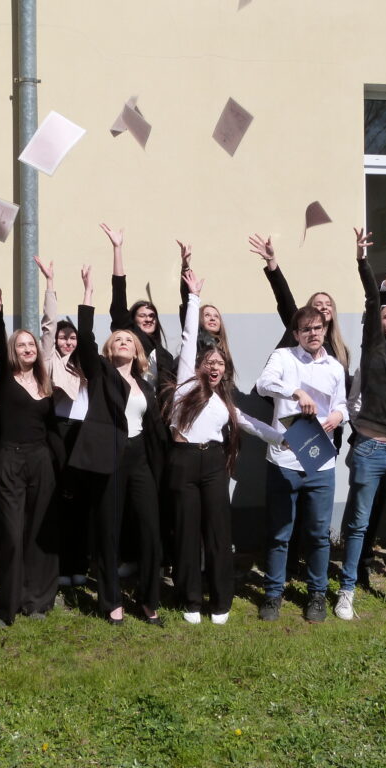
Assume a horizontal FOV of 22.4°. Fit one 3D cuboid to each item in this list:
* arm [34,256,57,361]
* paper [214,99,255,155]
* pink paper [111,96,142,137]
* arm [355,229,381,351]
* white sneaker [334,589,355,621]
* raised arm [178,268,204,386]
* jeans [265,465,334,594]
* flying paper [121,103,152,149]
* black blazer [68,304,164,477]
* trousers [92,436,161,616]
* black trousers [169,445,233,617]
[{"bbox_3d":[-0.938,-0.483,6.250,0.150,0.690,0.180,-1,3,0],"label":"arm"},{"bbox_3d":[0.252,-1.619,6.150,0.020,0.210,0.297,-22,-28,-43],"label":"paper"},{"bbox_3d":[-0.416,-1.693,6.200,0.200,0.260,0.150,-1,3,0],"label":"pink paper"},{"bbox_3d":[1.019,-0.550,5.650,0.130,0.710,0.150,-6,5,0],"label":"arm"},{"bbox_3d":[0.897,1.298,5.760,0.110,0.120,0.290,-1,2,14],"label":"white sneaker"},{"bbox_3d":[-0.014,-0.324,5.600,0.140,0.670,0.170,5,4,0],"label":"raised arm"},{"bbox_3d":[0.618,0.815,5.660,0.420,0.840,0.290,-1,2,5],"label":"jeans"},{"bbox_3d":[-0.358,-1.662,6.300,0.040,0.200,0.280,-17,48,-29],"label":"flying paper"},{"bbox_3d":[-0.437,0.056,5.720,0.550,1.030,0.360,-1,2,-12],"label":"black blazer"},{"bbox_3d":[-0.377,0.809,5.620,0.380,1.020,0.300,-1,2,-5],"label":"trousers"},{"bbox_3d":[0.049,0.833,5.630,0.360,0.990,0.270,-1,2,-2],"label":"black trousers"}]

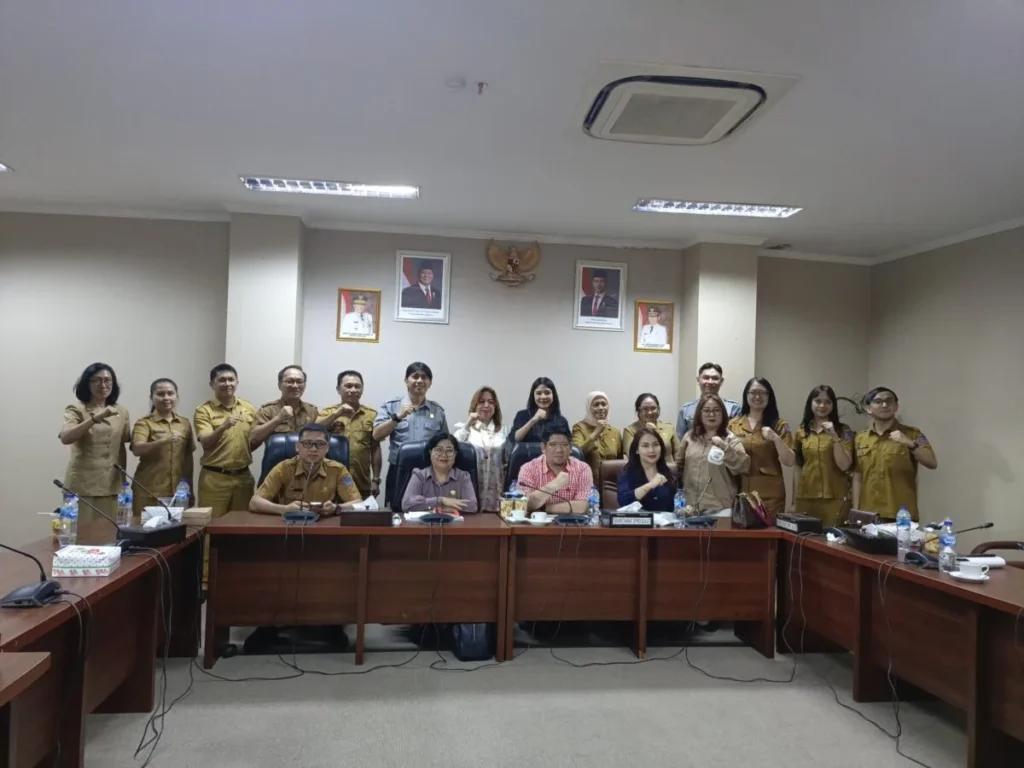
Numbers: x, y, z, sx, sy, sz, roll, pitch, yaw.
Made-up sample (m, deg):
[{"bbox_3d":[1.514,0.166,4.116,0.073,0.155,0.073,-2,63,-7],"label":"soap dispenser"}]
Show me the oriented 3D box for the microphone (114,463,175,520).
[{"bbox_3d":[-1.794,0.567,3.671,0.342,0.355,0.180,2,-2,-7],"label":"microphone"}]

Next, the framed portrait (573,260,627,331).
[{"bbox_3d":[0.785,-0.773,6.542,0.460,0.610,0.030,2,-2,-8],"label":"framed portrait"}]

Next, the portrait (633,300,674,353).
[{"bbox_3d":[1.272,-0.509,6.598,0.356,0.450,0.028,2,-2,-8],"label":"portrait"}]

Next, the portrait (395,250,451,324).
[{"bbox_3d":[-0.759,-0.824,6.336,0.455,0.610,0.030,2,-2,-8],"label":"portrait"}]

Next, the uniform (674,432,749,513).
[{"bbox_3d":[1.463,0.703,5.422,0.520,0.694,0.340,2,-2,2],"label":"uniform"}]

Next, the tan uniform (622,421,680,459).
[{"bbox_3d":[1.101,0.616,5.881,0.430,0.650,0.280,2,-2,0],"label":"tan uniform"}]

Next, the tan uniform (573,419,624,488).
[{"bbox_3d":[0.667,0.604,5.773,0.420,0.638,0.280,2,-2,-2],"label":"tan uniform"}]

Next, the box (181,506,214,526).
[{"bbox_3d":[-1.743,0.736,4.112,0.118,0.070,0.200,2,-2,-15],"label":"box"}]

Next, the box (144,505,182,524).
[{"bbox_3d":[-1.874,0.711,4.012,0.200,0.084,0.120,2,-2,-7],"label":"box"}]

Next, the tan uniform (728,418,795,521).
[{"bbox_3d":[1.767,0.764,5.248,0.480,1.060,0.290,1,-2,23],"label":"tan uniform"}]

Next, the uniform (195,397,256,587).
[{"bbox_3d":[-1.994,0.761,5.163,0.460,1.345,0.290,3,-2,-23],"label":"uniform"}]

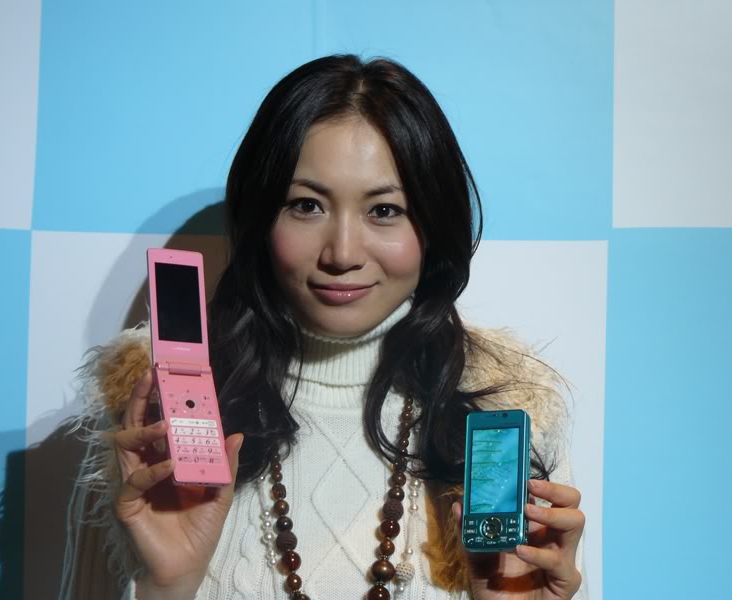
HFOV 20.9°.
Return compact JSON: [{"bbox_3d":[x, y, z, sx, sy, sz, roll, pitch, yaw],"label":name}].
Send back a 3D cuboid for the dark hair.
[{"bbox_3d":[0.011,-0.025,1.665,0.278,0.360,0.230,2,-1,3],"label":"dark hair"}]

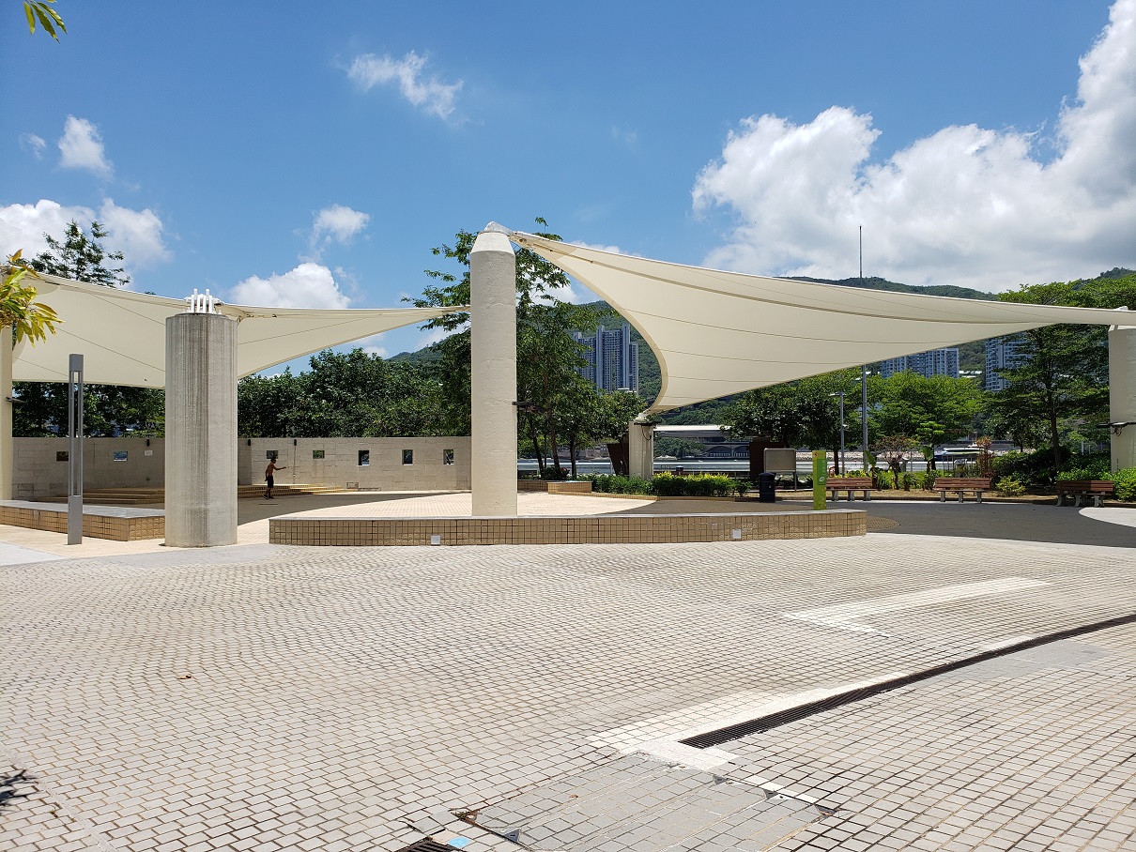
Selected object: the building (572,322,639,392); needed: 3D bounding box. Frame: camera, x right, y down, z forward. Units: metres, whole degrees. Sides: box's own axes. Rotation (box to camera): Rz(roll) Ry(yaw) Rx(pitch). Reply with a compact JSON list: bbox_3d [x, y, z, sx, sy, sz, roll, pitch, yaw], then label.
[{"bbox_3d":[43.020,-72.426,990.000,76.000,93.663,42.000,-1,-1,6],"label":"building"}]

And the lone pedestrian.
[{"bbox_3d":[-11.686,2.116,34.100,0.800,1.640,0.550,0,-1,-22],"label":"lone pedestrian"}]

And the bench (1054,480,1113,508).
[{"bbox_3d":[15.504,2.035,25.600,1.650,0.790,0.620,-1,-2,37],"label":"bench"}]

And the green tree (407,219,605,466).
[{"bbox_3d":[-3.026,-3.530,42.000,9.700,13.408,9.200,0,-1,0],"label":"green tree"}]

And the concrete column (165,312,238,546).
[{"bbox_3d":[-6.302,0.037,14.670,1.230,3.931,1.230,0,-1,0],"label":"concrete column"}]

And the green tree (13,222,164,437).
[{"bbox_3d":[-23.116,-3.253,41.000,7.200,13.115,6.800,0,-1,0],"label":"green tree"}]

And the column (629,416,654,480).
[{"bbox_3d":[2.875,1.242,33.500,0.980,3.110,0.980,0,-1,0],"label":"column"}]

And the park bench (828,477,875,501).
[{"bbox_3d":[9.404,2.118,28.400,1.650,0.790,0.620,-1,-1,7],"label":"park bench"}]

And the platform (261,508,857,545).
[{"bbox_3d":[0.050,1.733,14.600,10.500,0.440,1.350,0,-1,-3],"label":"platform"}]

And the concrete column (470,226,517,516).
[{"bbox_3d":[-1.625,-1.109,18.700,1.000,6.525,1.000,0,-1,0],"label":"concrete column"}]

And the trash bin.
[{"bbox_3d":[6.507,2.015,27.900,0.540,1.022,0.540,-1,-1,14],"label":"trash bin"}]

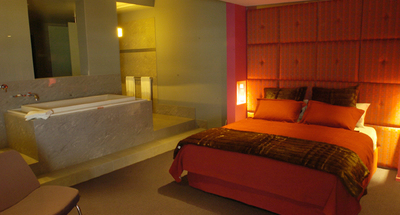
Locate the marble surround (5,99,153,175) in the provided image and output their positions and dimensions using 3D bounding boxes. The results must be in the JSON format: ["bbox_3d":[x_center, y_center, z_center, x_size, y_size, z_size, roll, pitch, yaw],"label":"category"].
[{"bbox_3d":[-1.771,0.310,4.397,0.924,0.706,1.920,6,12,37],"label":"marble surround"}]

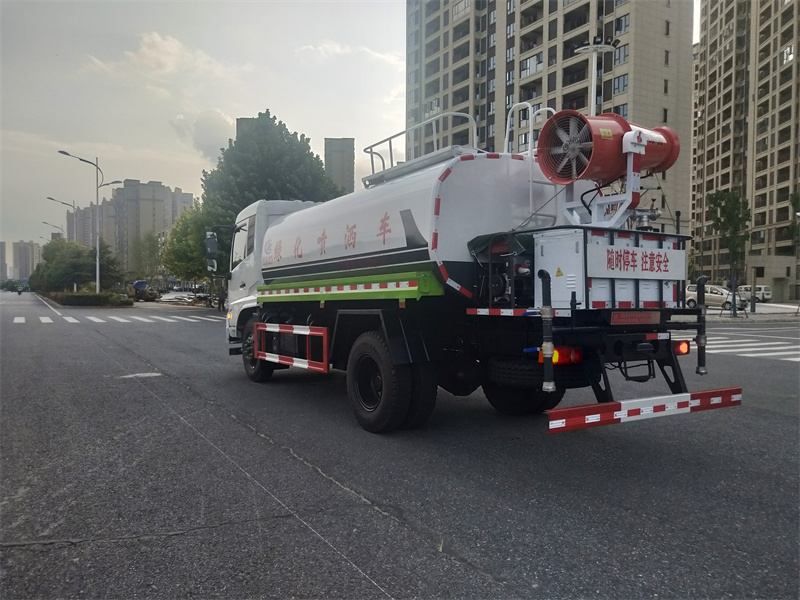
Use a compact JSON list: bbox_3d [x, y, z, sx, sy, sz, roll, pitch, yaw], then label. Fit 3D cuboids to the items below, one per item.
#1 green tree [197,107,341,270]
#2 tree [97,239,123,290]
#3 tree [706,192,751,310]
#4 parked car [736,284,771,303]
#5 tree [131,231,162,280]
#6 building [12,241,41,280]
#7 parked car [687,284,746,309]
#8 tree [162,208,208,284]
[{"bbox_3d":[-10.055,-7.122,44.877,10.800,15.426,10.300,0,1,-13],"label":"green tree"},{"bbox_3d":[-28.336,-2.809,55.950,3.500,6.301,3.500,0,1,-27],"label":"tree"},{"bbox_3d":[17.437,-2.489,30.546,2.500,6.779,2.500,1,1,30],"label":"tree"},{"bbox_3d":[39.964,-0.678,65.485,1.600,1.920,3.900,0,1,-20],"label":"parked car"},{"bbox_3d":[-38.588,-5.398,87.917,5.000,10.373,5.000,0,1,-24],"label":"tree"},{"bbox_3d":[-465.299,-42.410,719.512,30.000,60.966,18.000,0,1,-33],"label":"building"},{"bbox_3d":[24.105,-0.192,43.986,1.680,1.770,4.250,0,1,-37],"label":"parked car"},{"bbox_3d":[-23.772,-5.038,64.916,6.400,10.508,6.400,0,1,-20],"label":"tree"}]

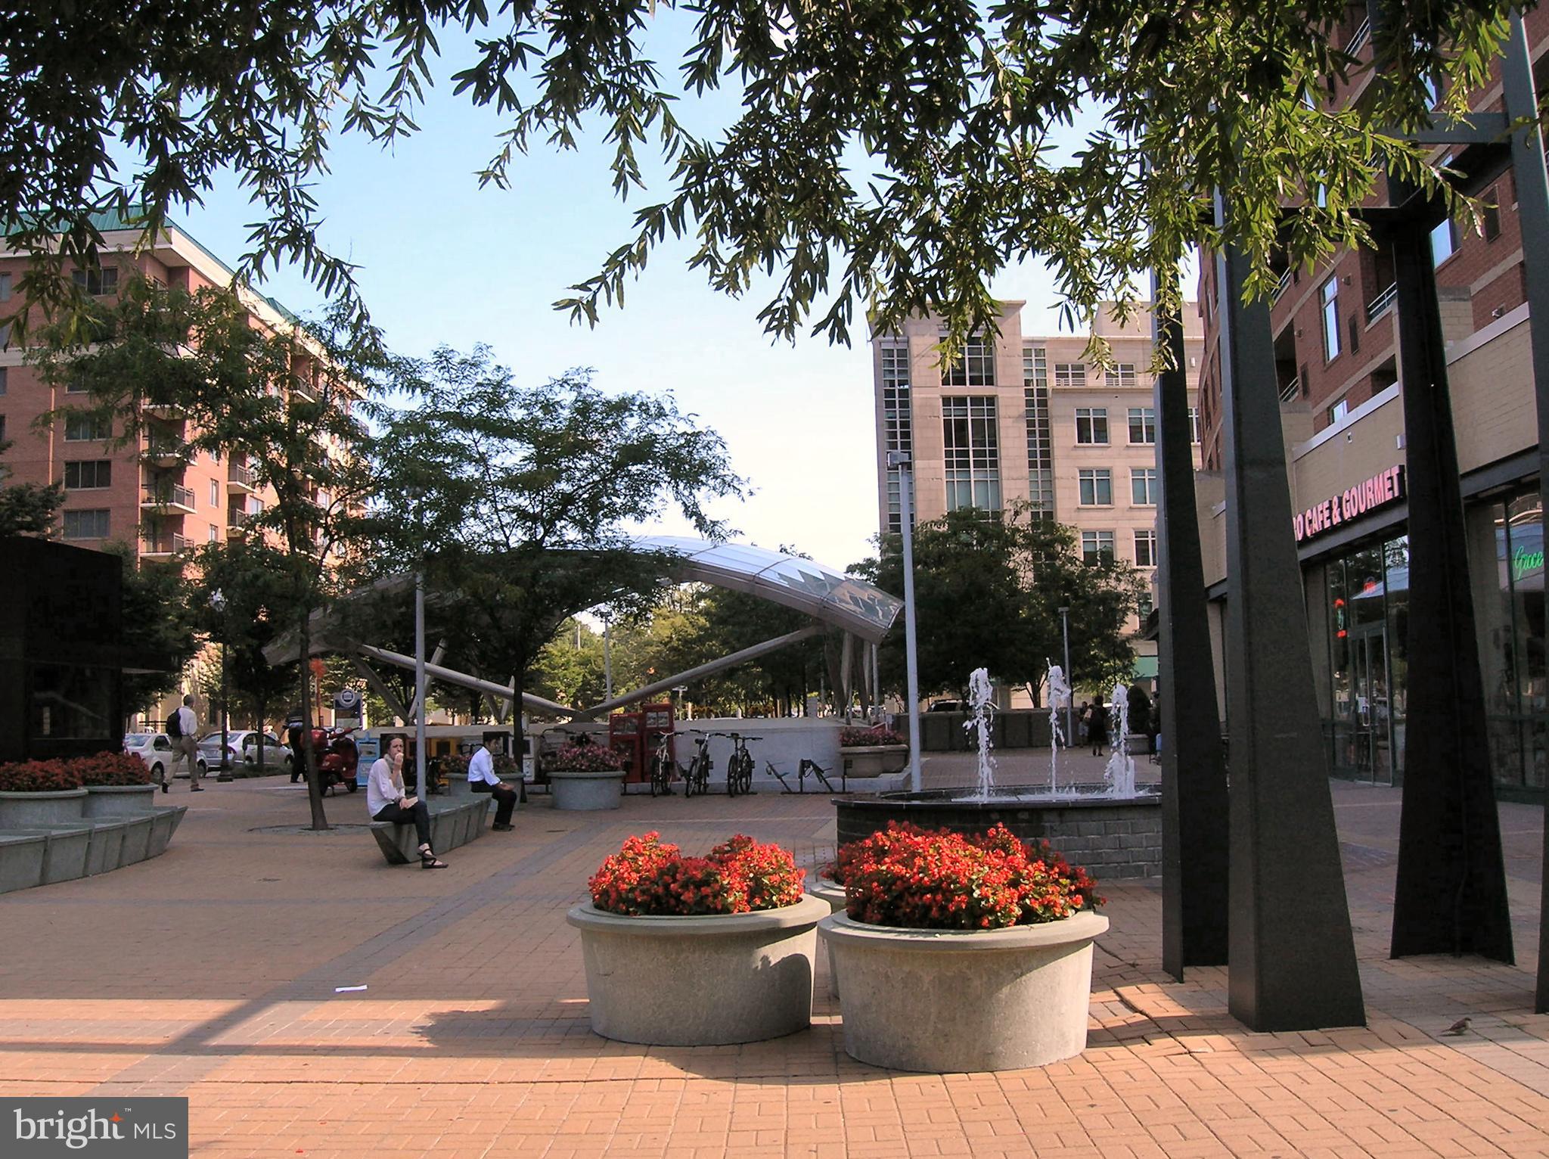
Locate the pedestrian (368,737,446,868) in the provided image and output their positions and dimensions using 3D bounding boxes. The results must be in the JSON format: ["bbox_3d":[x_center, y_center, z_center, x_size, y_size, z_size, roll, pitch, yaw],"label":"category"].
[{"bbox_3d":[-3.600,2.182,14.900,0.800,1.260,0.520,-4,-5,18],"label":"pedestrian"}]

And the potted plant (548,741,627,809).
[{"bbox_3d":[-2.891,3.020,23.500,1.270,1.040,1.270,-2,-5,0],"label":"potted plant"}]

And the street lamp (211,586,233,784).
[{"bbox_3d":[-12.050,2.305,33.300,0.420,4.230,0.420,-2,-5,0],"label":"street lamp"}]

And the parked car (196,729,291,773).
[{"bbox_3d":[-18.789,6.158,54.500,1.750,1.440,4.500,-3,-5,12],"label":"parked car"}]

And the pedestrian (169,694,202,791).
[{"bbox_3d":[-10.801,2.986,27.800,0.680,1.770,0.520,2,-6,-37],"label":"pedestrian"}]

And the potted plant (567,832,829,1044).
[{"bbox_3d":[-0.347,1.624,7.083,1.224,0.867,1.224,-2,-5,0],"label":"potted plant"}]

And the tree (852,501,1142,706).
[{"bbox_3d":[8.018,1.482,54.000,10.300,8.600,9.300,-2,-5,0],"label":"tree"}]

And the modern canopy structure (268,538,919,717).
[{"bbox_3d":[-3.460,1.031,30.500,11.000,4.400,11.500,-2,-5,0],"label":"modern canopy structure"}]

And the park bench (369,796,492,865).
[{"bbox_3d":[-3.796,2.786,17.234,0.780,0.420,5.200,-1,-5,-3],"label":"park bench"}]

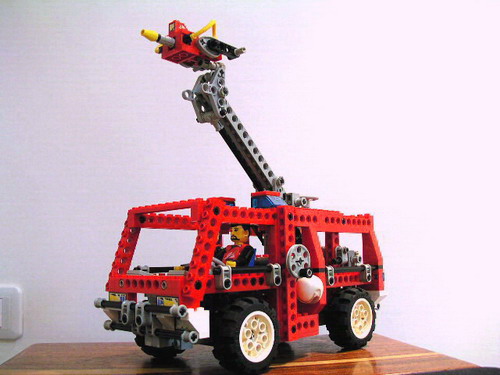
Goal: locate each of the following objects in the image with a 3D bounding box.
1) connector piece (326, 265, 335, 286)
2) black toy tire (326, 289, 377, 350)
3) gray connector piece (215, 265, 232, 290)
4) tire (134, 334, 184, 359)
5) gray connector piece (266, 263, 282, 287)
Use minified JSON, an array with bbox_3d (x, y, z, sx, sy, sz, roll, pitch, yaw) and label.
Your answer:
[{"bbox_3d":[0.060,0.068,0.418,0.008,0.016,0.008,-8,-10,43],"label":"connector piece"},{"bbox_3d":[0.085,0.108,0.446,0.019,0.048,0.048,-8,-10,43],"label":"black toy tire"},{"bbox_3d":[-0.017,0.056,0.338,0.008,0.016,0.008,-8,-10,43],"label":"gray connector piece"},{"bbox_3d":[-0.065,0.107,0.413,0.019,0.048,0.048,-8,-10,43],"label":"tire"},{"bbox_3d":[0.016,0.060,0.372,0.008,0.016,0.008,-8,-10,43],"label":"gray connector piece"}]

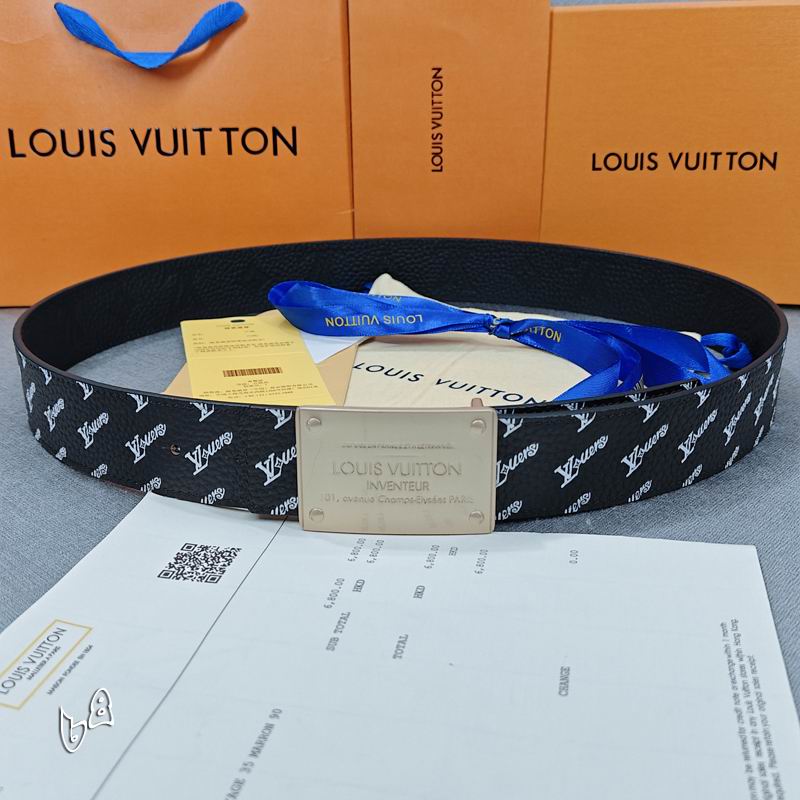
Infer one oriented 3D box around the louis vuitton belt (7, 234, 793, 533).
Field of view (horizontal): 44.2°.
[{"bbox_3d":[-0.002,-0.028,0.463,0.343,0.044,0.297,0,20,3],"label":"louis vuitton belt"}]

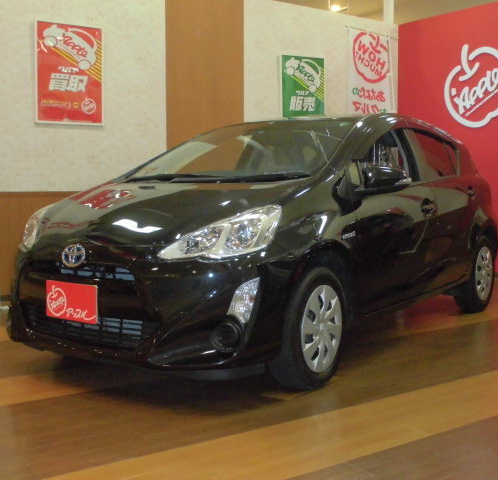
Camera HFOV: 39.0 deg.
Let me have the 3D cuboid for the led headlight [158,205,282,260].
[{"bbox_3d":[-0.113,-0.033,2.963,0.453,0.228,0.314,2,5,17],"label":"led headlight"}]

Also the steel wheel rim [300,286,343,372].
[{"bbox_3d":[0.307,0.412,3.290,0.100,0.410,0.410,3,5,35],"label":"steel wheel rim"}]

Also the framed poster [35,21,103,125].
[{"bbox_3d":[-1.534,-1.424,6.066,0.615,0.860,0.025,-3,5,-35],"label":"framed poster"}]

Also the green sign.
[{"bbox_3d":[0.594,-1.534,7.564,0.610,0.860,0.025,-3,5,-35],"label":"green sign"}]

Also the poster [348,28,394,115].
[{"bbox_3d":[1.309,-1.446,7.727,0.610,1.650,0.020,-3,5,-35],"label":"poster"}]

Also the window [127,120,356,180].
[{"bbox_3d":[-0.062,-0.497,4.025,1.320,0.110,0.930,3,32,35],"label":"window"}]

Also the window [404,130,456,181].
[{"bbox_3d":[1.225,-0.548,4.641,0.060,0.340,0.760,-21,-9,34],"label":"window"}]

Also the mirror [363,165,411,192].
[{"bbox_3d":[0.719,-0.312,3.655,0.235,0.150,0.140,3,5,35],"label":"mirror"}]

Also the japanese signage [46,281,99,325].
[{"bbox_3d":[-0.772,0.268,3.070,0.330,0.163,0.018,3,5,35],"label":"japanese signage"}]

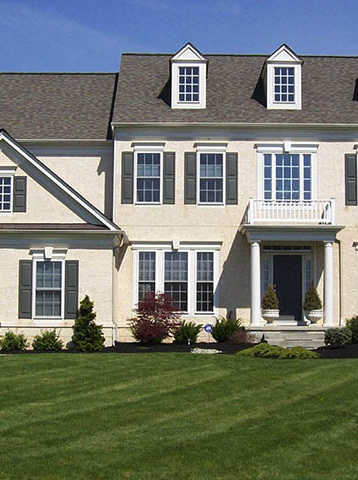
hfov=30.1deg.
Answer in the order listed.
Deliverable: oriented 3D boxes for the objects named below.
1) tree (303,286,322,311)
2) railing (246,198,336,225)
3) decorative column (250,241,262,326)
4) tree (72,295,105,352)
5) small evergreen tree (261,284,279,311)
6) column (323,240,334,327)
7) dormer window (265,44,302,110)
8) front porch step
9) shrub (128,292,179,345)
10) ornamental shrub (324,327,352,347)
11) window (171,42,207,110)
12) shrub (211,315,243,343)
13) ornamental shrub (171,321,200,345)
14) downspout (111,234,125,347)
[{"bbox_3d":[4.141,1.795,20.600,0.550,0.770,0.550,0,-5,-1],"label":"tree"},{"bbox_3d":[3.292,-0.788,20.210,2.584,0.780,1.400,0,-3,0],"label":"railing"},{"bbox_3d":[2.334,1.332,20.200,0.340,2.620,0.340,0,-5,-1],"label":"decorative column"},{"bbox_3d":[-2.488,2.296,18.300,0.920,1.580,0.900,0,-5,-1],"label":"tree"},{"bbox_3d":[2.759,1.734,20.073,0.530,0.780,0.530,0,-3,-1],"label":"small evergreen tree"},{"bbox_3d":[4.552,1.332,20.200,0.340,2.620,0.340,0,-5,-1],"label":"column"},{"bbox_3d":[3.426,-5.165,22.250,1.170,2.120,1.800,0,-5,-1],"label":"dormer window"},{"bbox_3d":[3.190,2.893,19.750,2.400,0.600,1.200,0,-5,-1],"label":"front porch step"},{"bbox_3d":[-0.758,2.341,19.792,1.546,1.553,1.450,0,-3,0],"label":"shrub"},{"bbox_3d":[4.533,2.760,19.038,0.800,0.550,0.750,0,-3,-1],"label":"ornamental shrub"},{"bbox_3d":[0.328,-5.238,22.542,1.160,2.161,2.200,0,-3,0],"label":"window"},{"bbox_3d":[1.483,2.706,20.350,0.960,0.850,0.900,0,-5,-1],"label":"shrub"},{"bbox_3d":[0.229,2.821,20.300,0.900,0.730,0.850,0,-5,-1],"label":"ornamental shrub"},{"bbox_3d":[-1.838,1.534,20.224,0.400,3.400,0.220,0,-3,-1],"label":"downspout"}]

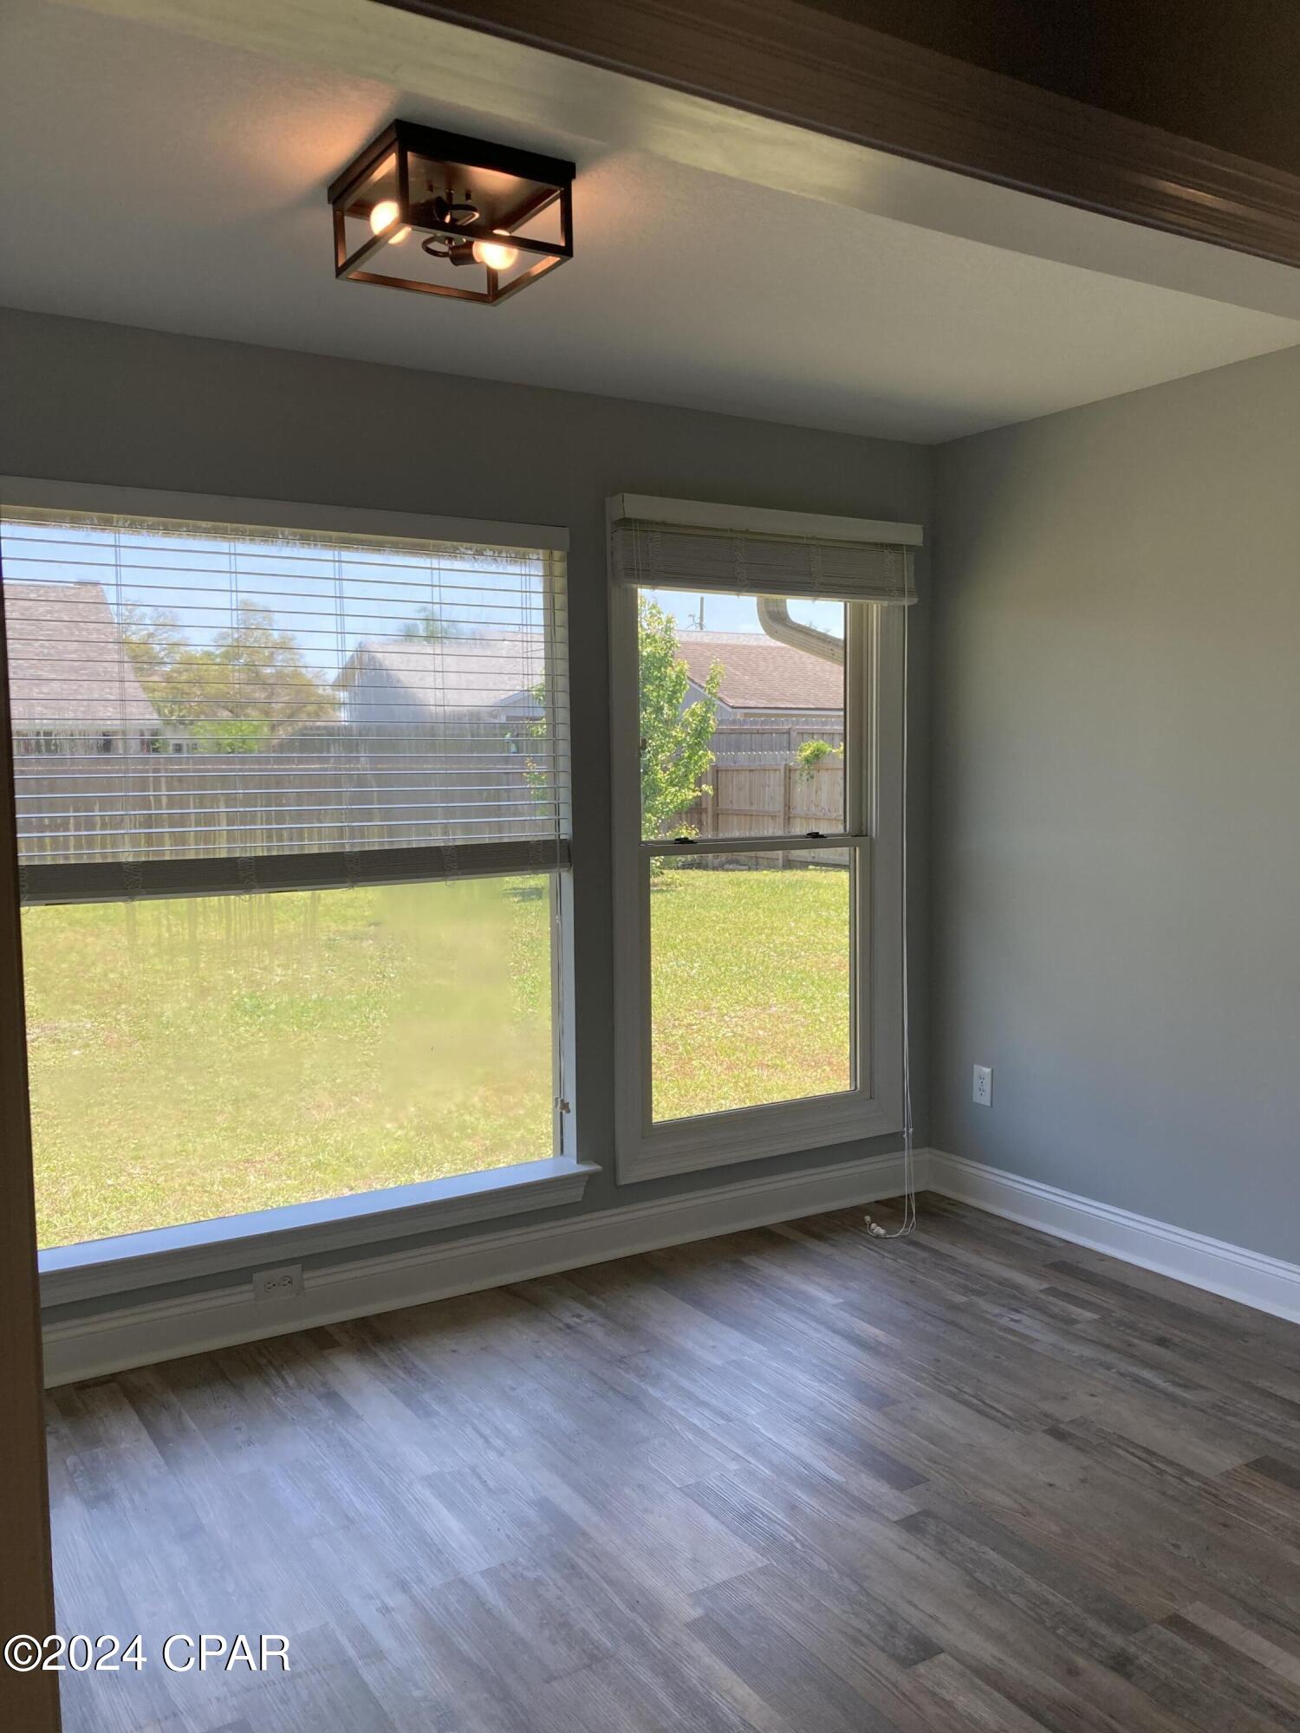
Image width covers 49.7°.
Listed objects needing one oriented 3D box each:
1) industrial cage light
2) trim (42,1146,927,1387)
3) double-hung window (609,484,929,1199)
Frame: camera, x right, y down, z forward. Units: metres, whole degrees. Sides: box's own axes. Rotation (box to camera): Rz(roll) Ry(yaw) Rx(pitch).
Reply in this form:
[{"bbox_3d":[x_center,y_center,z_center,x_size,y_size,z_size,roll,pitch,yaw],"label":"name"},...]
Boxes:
[{"bbox_3d":[-0.343,-1.109,2.412,0.318,0.152,0.306,-3,5,-32],"label":"industrial cage light"},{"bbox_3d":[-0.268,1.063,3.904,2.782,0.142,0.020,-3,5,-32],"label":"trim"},{"bbox_3d":[0.329,-0.079,4.241,1.080,1.932,0.100,-3,5,-32],"label":"double-hung window"}]

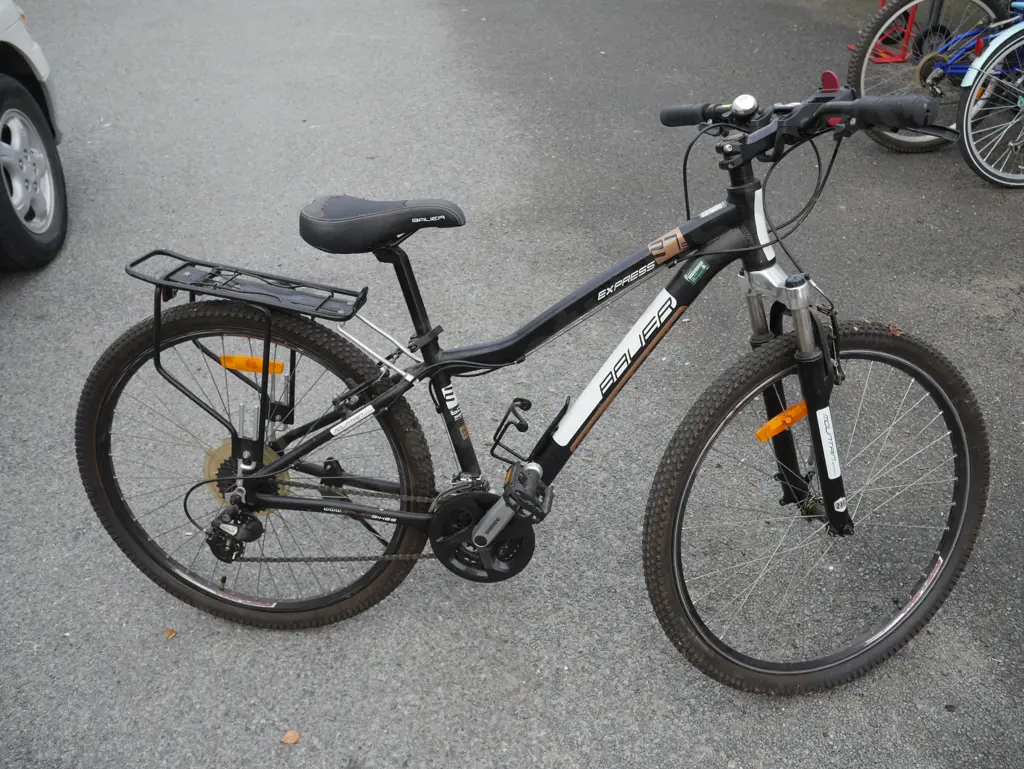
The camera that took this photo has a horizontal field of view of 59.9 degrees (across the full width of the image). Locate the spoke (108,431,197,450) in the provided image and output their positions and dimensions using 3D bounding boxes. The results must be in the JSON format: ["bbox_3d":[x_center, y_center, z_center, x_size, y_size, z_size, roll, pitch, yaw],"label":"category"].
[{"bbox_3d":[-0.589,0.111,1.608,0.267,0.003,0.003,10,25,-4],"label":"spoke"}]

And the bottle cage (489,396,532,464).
[{"bbox_3d":[0.028,0.063,1.473,0.077,0.157,0.077,27,25,-4],"label":"bottle cage"}]

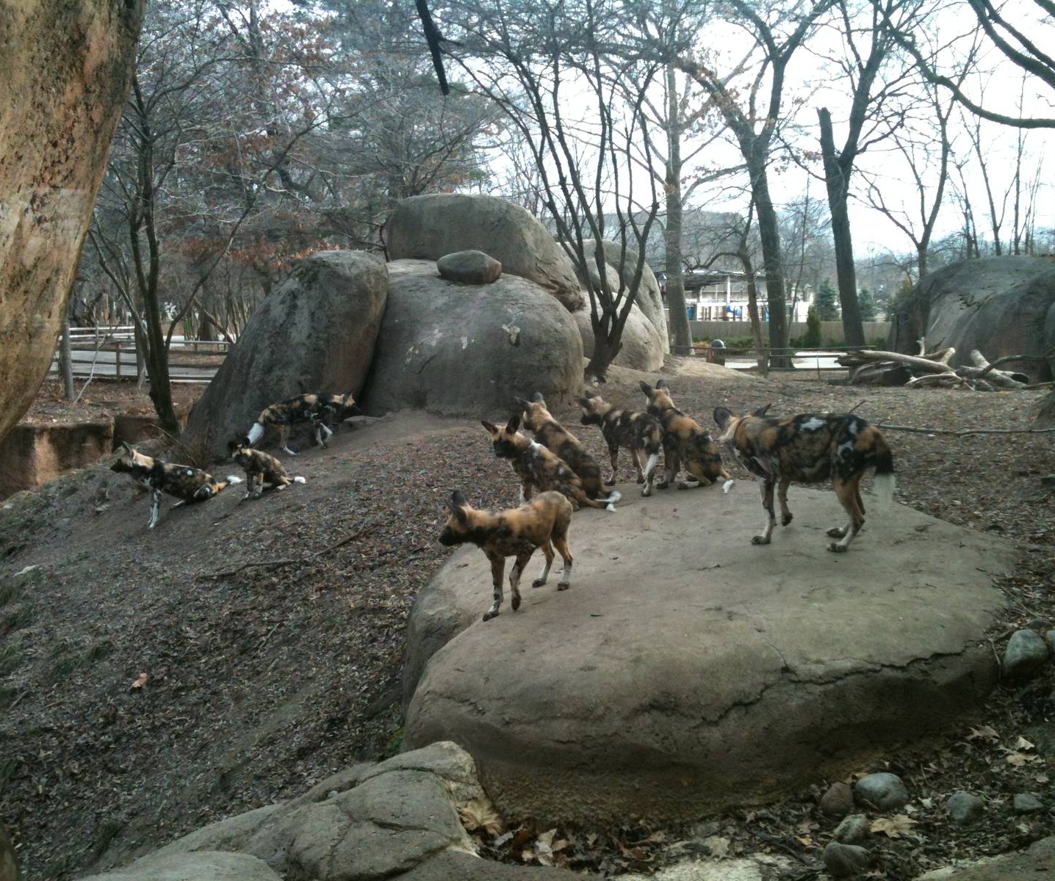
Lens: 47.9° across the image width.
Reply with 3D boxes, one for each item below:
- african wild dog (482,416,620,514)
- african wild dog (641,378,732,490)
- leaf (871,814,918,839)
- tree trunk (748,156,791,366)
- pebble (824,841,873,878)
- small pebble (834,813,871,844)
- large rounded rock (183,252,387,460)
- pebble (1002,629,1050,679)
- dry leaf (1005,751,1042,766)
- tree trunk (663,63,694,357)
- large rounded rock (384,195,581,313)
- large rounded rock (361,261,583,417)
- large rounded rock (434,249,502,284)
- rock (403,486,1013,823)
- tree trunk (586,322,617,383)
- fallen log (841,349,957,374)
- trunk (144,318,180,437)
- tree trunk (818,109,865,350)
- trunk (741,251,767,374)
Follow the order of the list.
[{"bbox_3d":[0.128,0.128,6.500,0.700,0.510,0.260,2,6,16],"label":"african wild dog"},{"bbox_3d":[1.044,-0.050,7.900,0.527,0.673,0.280,4,7,33],"label":"african wild dog"},{"bbox_3d":[1.247,1.313,4.040,0.165,0.030,0.140,0,6,0],"label":"leaf"},{"bbox_3d":[5.225,-3.868,25.751,0.520,4.532,0.520,-6,6,1],"label":"tree trunk"},{"bbox_3d":[1.080,1.411,4.000,0.154,0.092,0.140,0,6,0],"label":"pebble"},{"bbox_3d":[1.093,1.306,4.000,0.120,0.085,0.105,0,6,0],"label":"small pebble"},{"bbox_3d":[-2.897,-1.009,14.200,2.296,2.431,2.000,0,6,0],"label":"large rounded rock"},{"bbox_3d":[2.129,0.909,5.080,0.200,0.175,0.200,0,6,0],"label":"pebble"},{"bbox_3d":[1.981,1.273,4.750,0.145,0.030,0.110,0,6,0],"label":"dry leaf"},{"bbox_3d":[4.439,-6.718,35.000,0.801,8.586,0.801,0,6,0],"label":"tree trunk"},{"bbox_3d":[-0.618,-2.705,17.200,2.750,1.600,2.100,0,6,0],"label":"large rounded rock"},{"bbox_3d":[-0.742,-1.366,16.000,2.893,2.043,2.600,0,6,0],"label":"large rounded rock"},{"bbox_3d":[-0.795,-2.360,16.200,0.890,0.465,0.650,0,6,0],"label":"large rounded rock"},{"bbox_3d":[1.000,0.816,6.228,2.850,0.580,4.300,2,7,17],"label":"rock"},{"bbox_3d":[1.116,-1.340,18.000,0.462,0.899,0.462,0,6,0],"label":"tree trunk"},{"bbox_3d":[6.228,-1.321,20.000,2.000,0.300,0.380,5,6,-1],"label":"fallen log"},{"bbox_3d":[-4.292,-0.768,13.924,0.270,1.394,0.270,-7,6,1],"label":"trunk"},{"bbox_3d":[8.381,-5.652,31.654,0.620,6.316,0.620,-8,6,1],"label":"tree trunk"},{"bbox_3d":[4.266,-2.401,22.373,0.260,2.319,0.260,-8,6,1],"label":"trunk"}]

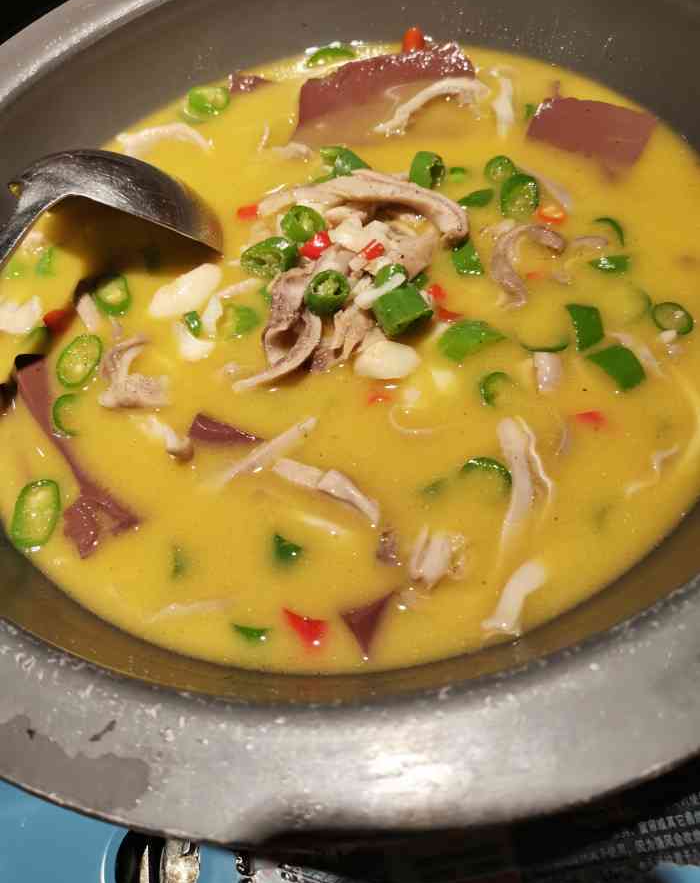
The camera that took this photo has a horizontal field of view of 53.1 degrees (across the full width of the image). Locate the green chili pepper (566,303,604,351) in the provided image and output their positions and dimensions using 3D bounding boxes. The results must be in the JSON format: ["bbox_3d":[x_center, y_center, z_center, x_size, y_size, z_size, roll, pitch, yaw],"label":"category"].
[{"bbox_3d":[0.087,-0.042,0.258,0.011,0.010,0.015,-13,61,2],"label":"green chili pepper"}]

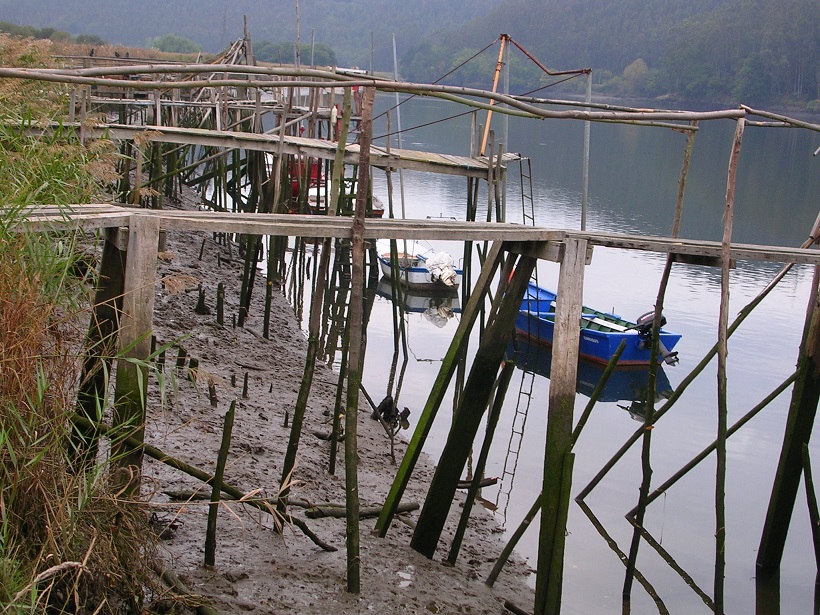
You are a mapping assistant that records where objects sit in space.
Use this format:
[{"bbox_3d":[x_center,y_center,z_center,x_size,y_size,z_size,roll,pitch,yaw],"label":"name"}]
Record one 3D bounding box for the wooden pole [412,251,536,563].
[{"bbox_3d":[0.506,0.803,12.703,0.210,2.744,0.200,9,21,-23],"label":"wooden pole"}]

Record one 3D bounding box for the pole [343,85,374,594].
[{"bbox_3d":[-0.372,0.291,11.876,0.110,3.871,0.105,2,10,0],"label":"pole"}]

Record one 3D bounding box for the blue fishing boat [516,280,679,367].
[{"bbox_3d":[2.612,0.220,25.131,1.370,0.900,4.200,-1,9,-25],"label":"blue fishing boat"}]

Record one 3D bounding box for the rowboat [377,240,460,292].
[{"bbox_3d":[-0.038,-0.760,30.972,1.220,0.860,2.750,-1,9,-25],"label":"rowboat"}]

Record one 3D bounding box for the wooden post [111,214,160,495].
[{"bbox_3d":[-2.010,0.366,11.656,0.215,2.111,0.170,2,9,-22],"label":"wooden post"}]

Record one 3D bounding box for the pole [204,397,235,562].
[{"bbox_3d":[-1.321,1.232,11.073,0.075,1.189,0.075,8,8,-1],"label":"pole"}]

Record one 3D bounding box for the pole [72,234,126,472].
[{"bbox_3d":[-2.419,0.353,12.365,0.200,2.078,0.200,2,24,-22],"label":"pole"}]

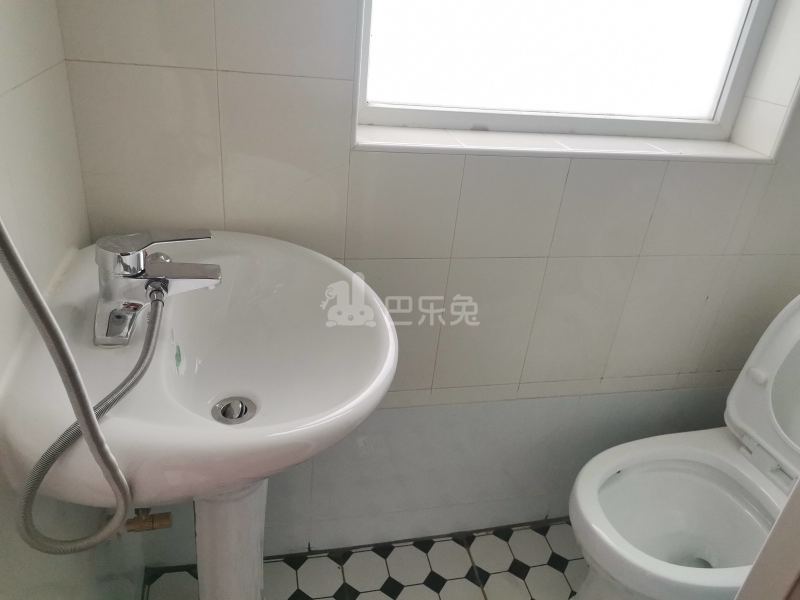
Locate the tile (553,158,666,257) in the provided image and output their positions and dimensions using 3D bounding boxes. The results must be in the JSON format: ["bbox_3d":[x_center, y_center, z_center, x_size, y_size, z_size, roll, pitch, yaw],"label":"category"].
[{"bbox_3d":[0.394,-0.172,1.145,0.200,0.193,0.010,-1,29,-14],"label":"tile"}]

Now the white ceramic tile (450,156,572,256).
[{"bbox_3d":[0.199,-0.167,1.097,0.200,0.193,0.010,-1,29,-14],"label":"white ceramic tile"}]

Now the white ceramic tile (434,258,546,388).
[{"bbox_3d":[0.177,0.049,1.213,0.200,0.300,0.010,-2,29,-14],"label":"white ceramic tile"}]

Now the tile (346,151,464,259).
[{"bbox_3d":[0.005,-0.162,1.050,0.200,0.193,0.010,-1,29,-14],"label":"tile"}]

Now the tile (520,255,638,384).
[{"bbox_3d":[0.371,0.045,1.260,0.200,0.300,0.010,-1,29,-14],"label":"tile"}]

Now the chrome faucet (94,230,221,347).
[{"bbox_3d":[-0.289,-0.031,0.721,0.142,0.105,0.140,-1,29,-14],"label":"chrome faucet"}]

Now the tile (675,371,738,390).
[{"bbox_3d":[0.744,0.185,1.435,0.200,0.042,0.010,-1,29,-14],"label":"tile"}]

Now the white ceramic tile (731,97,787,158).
[{"bbox_3d":[0.726,-0.349,1.209,0.010,0.095,0.118,-1,29,-14],"label":"white ceramic tile"}]

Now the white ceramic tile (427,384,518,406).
[{"bbox_3d":[0.161,0.200,1.292,0.200,0.042,0.010,-1,29,-14],"label":"white ceramic tile"}]

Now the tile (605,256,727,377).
[{"bbox_3d":[0.565,0.040,1.308,0.200,0.300,0.010,-1,29,-14],"label":"tile"}]

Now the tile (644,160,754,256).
[{"bbox_3d":[0.588,-0.177,1.193,0.200,0.193,0.010,-1,29,-14],"label":"tile"}]

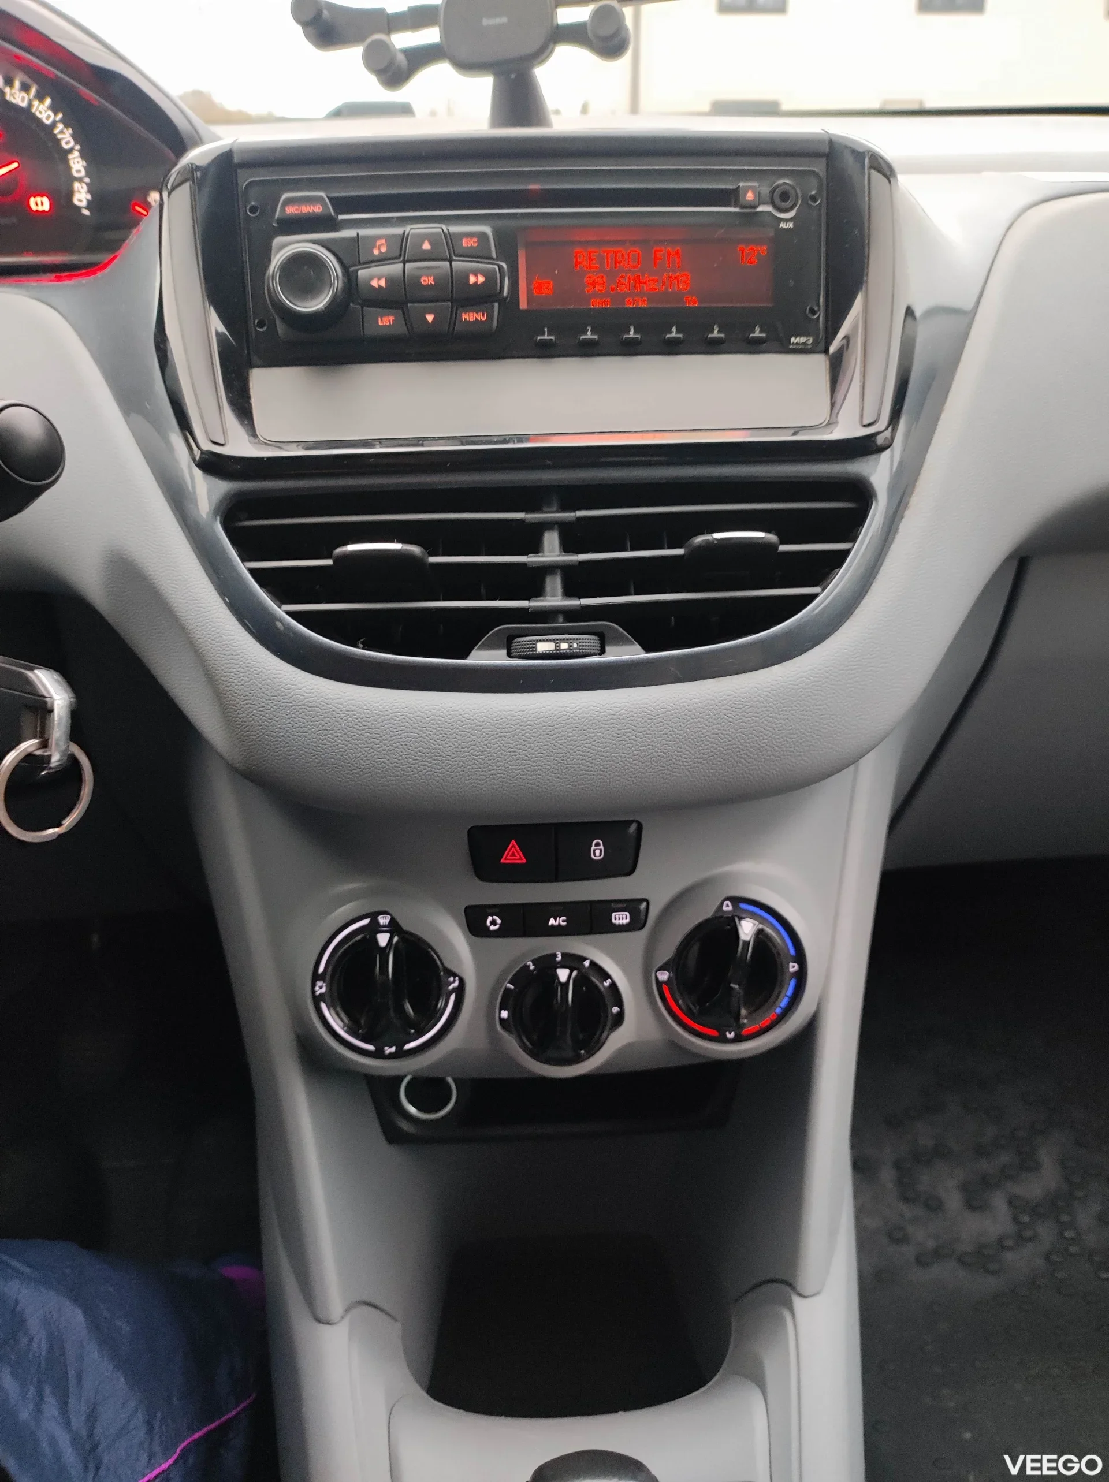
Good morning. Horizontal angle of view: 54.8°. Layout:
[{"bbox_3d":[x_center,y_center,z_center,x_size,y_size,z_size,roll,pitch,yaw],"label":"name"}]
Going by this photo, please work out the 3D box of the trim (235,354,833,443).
[{"bbox_3d":[-0.004,-0.109,0.344,0.185,0.023,0.008,-2,6,-1],"label":"trim"}]

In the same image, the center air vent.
[{"bbox_3d":[-0.001,-0.057,0.359,0.208,0.053,0.040,-2,6,-1],"label":"center air vent"}]

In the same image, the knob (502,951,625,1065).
[{"bbox_3d":[0.003,0.103,0.398,0.046,0.043,0.022,-2,6,-1],"label":"knob"}]

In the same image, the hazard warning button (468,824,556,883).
[{"bbox_3d":[-0.016,0.042,0.403,0.032,0.021,0.010,-2,6,-1],"label":"hazard warning button"}]

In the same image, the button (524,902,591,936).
[{"bbox_3d":[0.001,0.067,0.407,0.025,0.012,0.008,-2,6,-1],"label":"button"}]

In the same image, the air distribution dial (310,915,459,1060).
[{"bbox_3d":[-0.063,0.093,0.396,0.054,0.055,0.022,-2,6,-1],"label":"air distribution dial"}]

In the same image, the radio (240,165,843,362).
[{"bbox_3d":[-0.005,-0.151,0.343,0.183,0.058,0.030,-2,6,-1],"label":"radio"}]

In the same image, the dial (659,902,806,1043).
[{"bbox_3d":[0.067,0.089,0.399,0.056,0.055,0.022,-2,6,-1],"label":"dial"}]

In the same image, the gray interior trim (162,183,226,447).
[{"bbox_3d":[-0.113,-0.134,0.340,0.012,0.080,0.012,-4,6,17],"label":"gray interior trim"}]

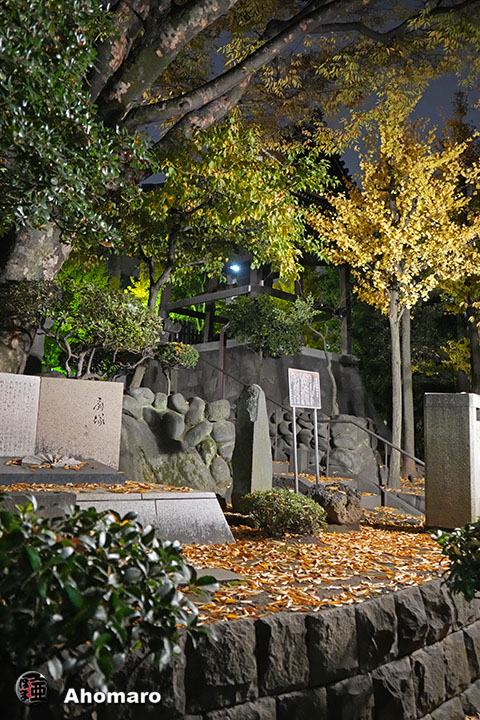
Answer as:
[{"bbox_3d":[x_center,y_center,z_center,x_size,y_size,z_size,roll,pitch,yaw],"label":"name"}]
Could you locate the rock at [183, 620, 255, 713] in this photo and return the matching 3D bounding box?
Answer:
[{"bbox_3d":[-0.118,1.245,2.541,0.290,0.335,0.240,4,-8,-21],"label":"rock"}]

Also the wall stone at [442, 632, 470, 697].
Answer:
[{"bbox_3d":[1.072,1.612,3.264,0.280,0.295,0.230,6,-9,-42],"label":"wall stone"}]

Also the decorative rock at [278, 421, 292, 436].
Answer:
[{"bbox_3d":[0.704,1.063,9.300,0.210,0.241,0.200,1,-7,-3],"label":"decorative rock"}]

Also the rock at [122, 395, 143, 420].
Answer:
[{"bbox_3d":[-1.091,0.485,6.085,0.230,0.260,0.220,2,-7,-20],"label":"rock"}]

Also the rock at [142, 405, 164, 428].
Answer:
[{"bbox_3d":[-1.006,0.661,7.000,0.249,0.272,0.250,1,-7,-3],"label":"rock"}]

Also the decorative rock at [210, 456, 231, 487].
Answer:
[{"bbox_3d":[-0.218,1.232,6.650,0.215,0.323,0.250,1,-7,-3],"label":"decorative rock"}]

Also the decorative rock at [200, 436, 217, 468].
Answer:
[{"bbox_3d":[-0.349,1.022,6.650,0.172,0.344,0.220,1,-7,-3],"label":"decorative rock"}]

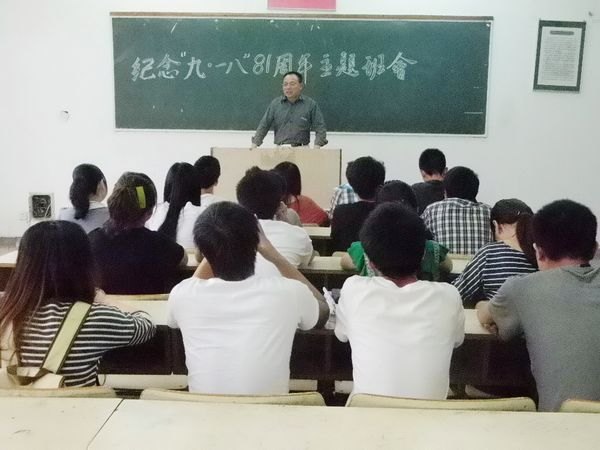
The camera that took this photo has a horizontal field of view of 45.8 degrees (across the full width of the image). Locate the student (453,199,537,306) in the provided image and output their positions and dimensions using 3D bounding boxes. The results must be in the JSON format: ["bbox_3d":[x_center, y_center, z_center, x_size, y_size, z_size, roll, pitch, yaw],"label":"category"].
[{"bbox_3d":[0.854,0.445,3.204,0.480,1.159,0.780,-1,9,-11],"label":"student"}]

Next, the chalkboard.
[{"bbox_3d":[0.006,-1.526,7.271,3.878,1.198,0.060,1,9,1],"label":"chalkboard"}]

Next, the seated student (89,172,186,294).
[{"bbox_3d":[-0.697,0.377,3.232,0.470,1.240,0.780,1,9,1],"label":"seated student"}]

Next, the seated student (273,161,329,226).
[{"bbox_3d":[-0.046,0.125,5.054,0.470,1.165,0.780,0,9,-4],"label":"seated student"}]

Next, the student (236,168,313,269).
[{"bbox_3d":[-0.187,0.369,3.218,0.500,1.274,0.780,1,9,1],"label":"student"}]

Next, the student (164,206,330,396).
[{"bbox_3d":[-0.161,0.533,2.304,0.500,1.246,0.780,1,9,1],"label":"student"}]

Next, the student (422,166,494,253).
[{"bbox_3d":[0.873,0.264,4.114,0.480,1.220,0.780,1,9,1],"label":"student"}]

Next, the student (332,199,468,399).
[{"bbox_3d":[0.282,0.538,2.294,0.470,1.254,0.780,1,9,1],"label":"student"}]

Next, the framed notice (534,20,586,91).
[{"bbox_3d":[2.637,-1.706,7.187,0.465,0.681,0.030,1,9,1],"label":"framed notice"}]

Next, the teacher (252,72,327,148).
[{"bbox_3d":[-0.093,-0.542,6.522,0.695,1.700,0.420,1,9,1],"label":"teacher"}]

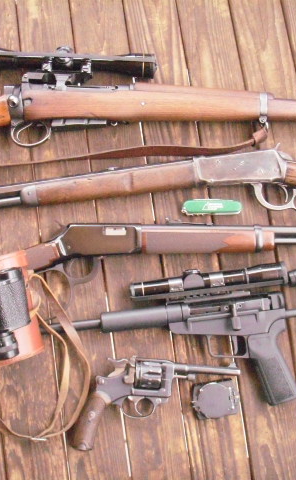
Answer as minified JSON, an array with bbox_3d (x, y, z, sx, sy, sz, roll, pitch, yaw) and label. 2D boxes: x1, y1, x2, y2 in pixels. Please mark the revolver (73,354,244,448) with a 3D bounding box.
[{"bbox_3d":[0.013,0.239,1.015,0.235,0.042,0.145,6,79,-1],"label":"revolver"}]

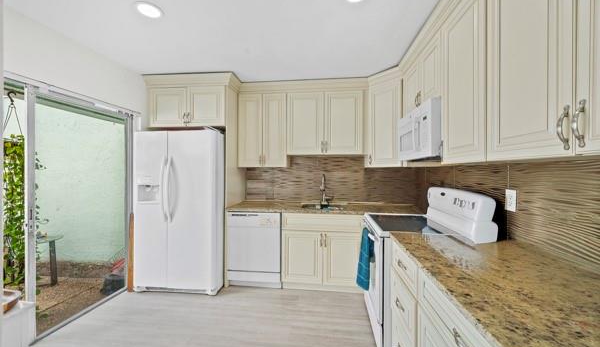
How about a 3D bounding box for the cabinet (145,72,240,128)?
[{"bbox_3d":[-1.255,-0.828,2.980,0.990,0.576,0.665,0,1,7],"label":"cabinet"}]

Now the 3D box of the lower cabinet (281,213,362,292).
[{"bbox_3d":[0.255,0.877,2.813,0.865,0.864,0.620,0,1,7],"label":"lower cabinet"}]

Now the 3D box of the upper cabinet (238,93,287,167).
[{"bbox_3d":[-0.456,-0.545,3.073,0.636,0.920,0.324,0,1,7],"label":"upper cabinet"}]

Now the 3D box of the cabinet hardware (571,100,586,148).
[{"bbox_3d":[0.864,-0.156,0.730,0.033,0.152,0.017,0,1,7],"label":"cabinet hardware"}]

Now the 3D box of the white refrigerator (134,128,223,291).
[{"bbox_3d":[-1.333,0.417,2.879,0.888,1.770,0.790,0,1,7],"label":"white refrigerator"}]

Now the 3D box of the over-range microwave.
[{"bbox_3d":[1.181,-0.331,1.983,0.410,0.419,0.755,0,1,7],"label":"over-range microwave"}]

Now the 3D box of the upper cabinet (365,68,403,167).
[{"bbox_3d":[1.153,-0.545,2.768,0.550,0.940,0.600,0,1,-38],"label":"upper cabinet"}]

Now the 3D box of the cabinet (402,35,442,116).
[{"bbox_3d":[1.219,-0.766,2.007,0.355,0.460,0.770,0,1,7],"label":"cabinet"}]

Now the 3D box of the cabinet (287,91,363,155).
[{"bbox_3d":[0.316,-0.618,2.980,0.918,0.767,0.324,0,1,7],"label":"cabinet"}]

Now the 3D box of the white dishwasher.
[{"bbox_3d":[-0.479,0.874,2.886,0.602,0.864,0.600,0,1,7],"label":"white dishwasher"}]

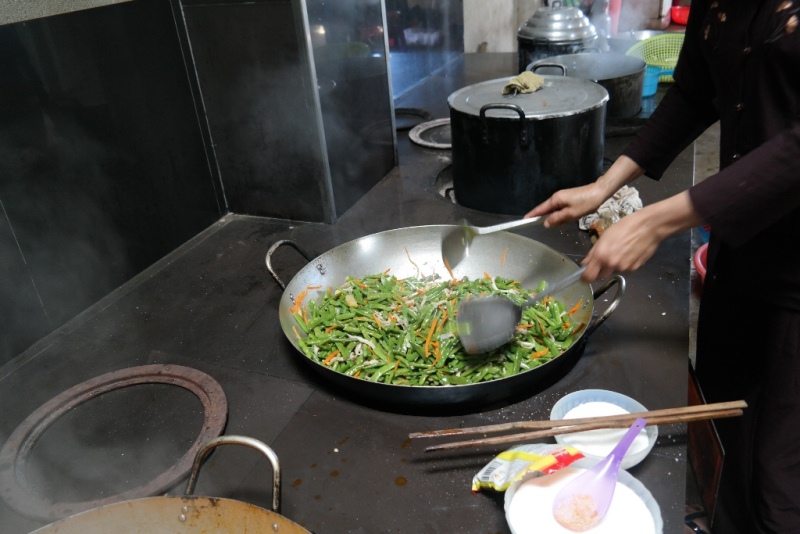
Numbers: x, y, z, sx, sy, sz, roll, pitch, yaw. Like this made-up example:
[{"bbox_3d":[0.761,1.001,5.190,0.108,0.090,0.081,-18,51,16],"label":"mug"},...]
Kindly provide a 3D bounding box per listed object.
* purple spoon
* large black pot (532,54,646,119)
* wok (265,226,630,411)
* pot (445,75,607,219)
[{"bbox_3d":[0.269,0.263,0.766,0.060,0.040,0.183,22,53,38],"label":"purple spoon"},{"bbox_3d":[0.730,-0.706,2.382,0.501,0.230,0.454,-23,34,-29],"label":"large black pot"},{"bbox_3d":[0.070,0.074,1.233,0.712,0.230,0.607,7,31,20],"label":"wok"},{"bbox_3d":[0.366,-0.365,1.730,0.445,0.315,0.493,10,32,24],"label":"pot"}]

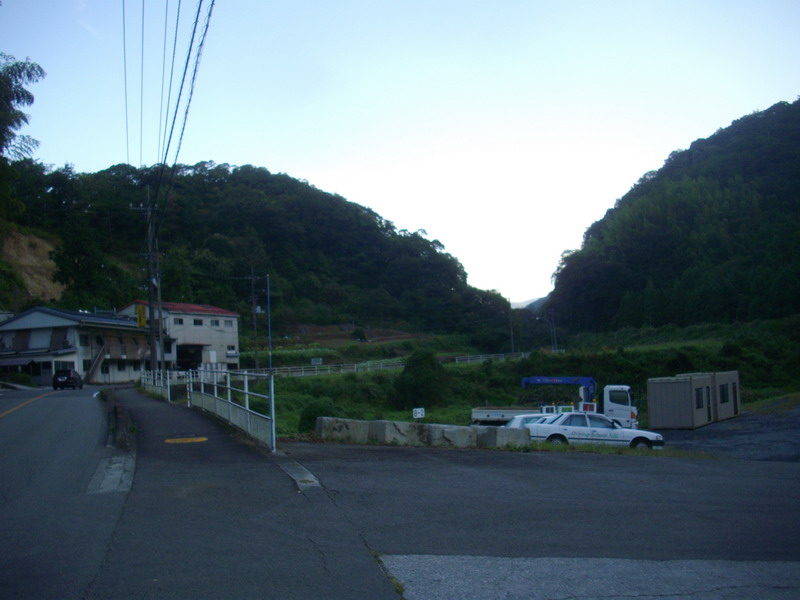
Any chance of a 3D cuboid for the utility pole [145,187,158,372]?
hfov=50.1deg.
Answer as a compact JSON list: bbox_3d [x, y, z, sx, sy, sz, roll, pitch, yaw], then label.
[{"bbox_3d":[-15.406,-0.665,53.380,0.450,12.700,0.450,-1,-3,0],"label":"utility pole"}]

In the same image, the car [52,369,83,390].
[{"bbox_3d":[-26.656,6.380,68.549,1.700,1.630,4.100,-1,-3,-8],"label":"car"}]

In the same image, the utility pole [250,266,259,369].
[{"bbox_3d":[-16.658,2.409,98.371,0.400,12.400,0.400,-1,-3,0],"label":"utility pole"}]

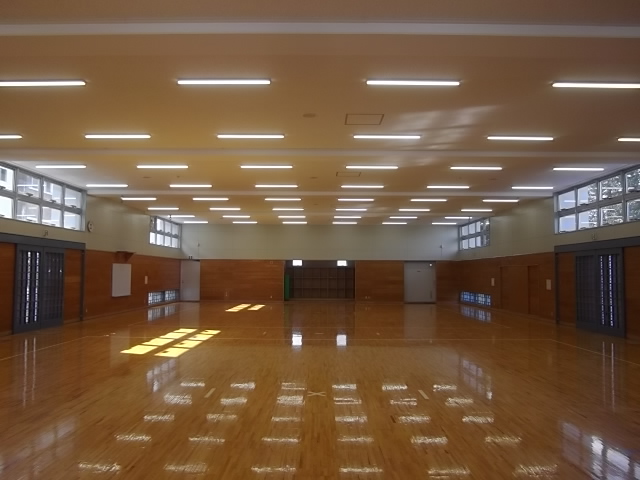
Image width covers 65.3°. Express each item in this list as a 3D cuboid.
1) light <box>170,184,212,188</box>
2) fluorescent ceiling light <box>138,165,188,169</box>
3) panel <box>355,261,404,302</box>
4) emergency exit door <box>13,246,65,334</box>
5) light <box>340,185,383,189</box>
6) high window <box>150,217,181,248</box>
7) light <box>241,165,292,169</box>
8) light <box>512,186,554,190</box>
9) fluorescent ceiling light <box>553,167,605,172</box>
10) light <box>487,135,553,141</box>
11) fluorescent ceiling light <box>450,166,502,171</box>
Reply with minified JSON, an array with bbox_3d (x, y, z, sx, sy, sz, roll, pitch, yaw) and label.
[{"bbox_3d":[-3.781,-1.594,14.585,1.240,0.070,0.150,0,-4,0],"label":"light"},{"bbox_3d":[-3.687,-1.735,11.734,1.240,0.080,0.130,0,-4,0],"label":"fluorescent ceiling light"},{"bbox_3d":[3.070,2.150,25.680,2.539,2.177,0.050,0,-4,0],"label":"panel"},{"bbox_3d":[-7.550,1.312,13.508,0.100,2.200,2.280,0,-4,0],"label":"emergency exit door"},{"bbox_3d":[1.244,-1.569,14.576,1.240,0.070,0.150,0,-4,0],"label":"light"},{"bbox_3d":[-7.135,-0.292,23.337,0.120,1.218,4.769,0,-4,0],"label":"high window"},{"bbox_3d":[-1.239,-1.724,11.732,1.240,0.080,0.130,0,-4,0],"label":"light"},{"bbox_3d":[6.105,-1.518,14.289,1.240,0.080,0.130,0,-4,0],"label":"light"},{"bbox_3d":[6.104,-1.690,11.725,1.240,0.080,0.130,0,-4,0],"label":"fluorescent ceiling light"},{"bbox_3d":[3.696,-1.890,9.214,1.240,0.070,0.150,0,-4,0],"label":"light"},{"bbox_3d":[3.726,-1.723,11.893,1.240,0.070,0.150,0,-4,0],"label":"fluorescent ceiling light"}]

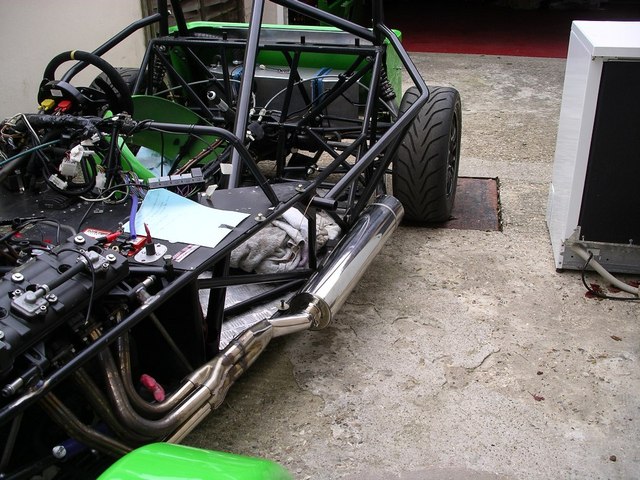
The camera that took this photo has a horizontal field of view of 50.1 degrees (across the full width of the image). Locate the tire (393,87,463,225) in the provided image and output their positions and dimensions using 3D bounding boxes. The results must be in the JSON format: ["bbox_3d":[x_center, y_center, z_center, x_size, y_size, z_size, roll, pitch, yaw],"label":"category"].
[{"bbox_3d":[0.476,-0.371,2.990,0.205,0.578,0.578,8,28,18],"label":"tire"}]

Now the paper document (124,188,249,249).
[{"bbox_3d":[-0.367,-0.063,1.844,0.295,0.050,0.212,8,28,18],"label":"paper document"}]

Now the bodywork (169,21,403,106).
[{"bbox_3d":[-0.162,-0.754,3.066,1.040,0.380,0.320,8,28,19],"label":"bodywork"}]

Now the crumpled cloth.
[{"bbox_3d":[-0.112,0.015,2.416,0.340,0.180,0.270,8,28,19],"label":"crumpled cloth"}]

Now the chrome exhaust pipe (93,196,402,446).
[{"bbox_3d":[-0.141,0.153,1.988,0.380,0.310,1.220,11,29,24],"label":"chrome exhaust pipe"}]

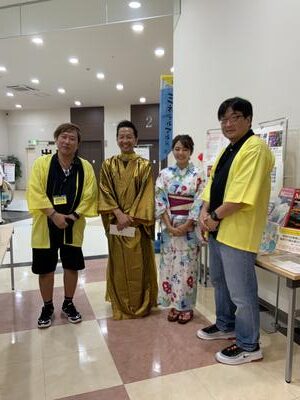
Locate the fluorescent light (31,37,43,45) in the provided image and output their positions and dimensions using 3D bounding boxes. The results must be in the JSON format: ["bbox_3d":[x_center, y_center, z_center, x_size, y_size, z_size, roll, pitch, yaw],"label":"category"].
[{"bbox_3d":[-2.517,-3.564,7.498,0.200,0.060,0.200,2,6,18],"label":"fluorescent light"}]

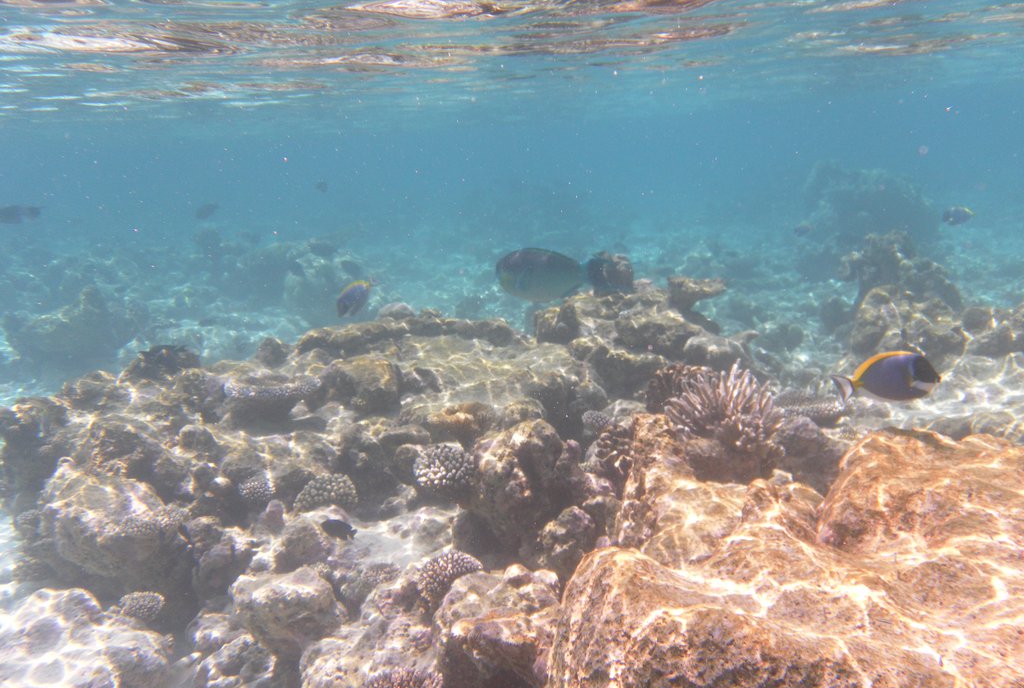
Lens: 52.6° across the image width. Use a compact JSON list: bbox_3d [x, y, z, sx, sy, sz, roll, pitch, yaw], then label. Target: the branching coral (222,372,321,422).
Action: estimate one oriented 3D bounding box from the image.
[{"bbox_3d":[-0.627,0.140,2.700,0.255,0.090,0.200,-1,9,0],"label":"branching coral"}]

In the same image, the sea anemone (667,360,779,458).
[{"bbox_3d":[0.351,0.111,1.720,0.190,0.140,0.170,-1,9,0],"label":"sea anemone"}]

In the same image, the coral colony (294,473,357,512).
[{"bbox_3d":[-0.367,0.292,2.050,0.125,0.075,0.110,-1,9,0],"label":"coral colony"}]

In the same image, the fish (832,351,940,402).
[{"bbox_3d":[0.651,0.057,1.800,0.187,0.090,0.045,0,9,-3],"label":"fish"}]

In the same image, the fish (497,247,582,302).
[{"bbox_3d":[0.116,-0.282,4.200,0.370,0.220,0.100,0,9,-3],"label":"fish"}]

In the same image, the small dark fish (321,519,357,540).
[{"bbox_3d":[-0.335,0.358,2.000,0.072,0.036,0.018,18,7,-6],"label":"small dark fish"}]

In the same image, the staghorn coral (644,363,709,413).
[{"bbox_3d":[0.352,0.095,2.200,0.150,0.105,0.130,0,8,0],"label":"staghorn coral"}]

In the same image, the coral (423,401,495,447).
[{"bbox_3d":[-0.144,0.217,2.850,0.200,0.098,0.170,0,9,0],"label":"coral"}]

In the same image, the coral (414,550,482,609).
[{"bbox_3d":[-0.104,0.388,1.700,0.112,0.080,0.100,0,8,0],"label":"coral"}]

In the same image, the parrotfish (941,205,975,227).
[{"bbox_3d":[2.156,-0.616,5.000,0.165,0.095,0.040,-6,10,-6],"label":"parrotfish"}]

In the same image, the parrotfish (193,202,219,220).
[{"bbox_3d":[-1.918,-0.832,6.500,0.155,0.085,0.050,-22,13,-12],"label":"parrotfish"}]

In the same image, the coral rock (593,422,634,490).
[{"bbox_3d":[0.177,0.198,1.820,0.080,0.115,0.090,0,10,0],"label":"coral rock"}]

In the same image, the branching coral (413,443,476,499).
[{"bbox_3d":[-0.134,0.252,2.050,0.125,0.100,0.120,-1,9,0],"label":"branching coral"}]

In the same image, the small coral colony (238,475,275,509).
[{"bbox_3d":[-0.592,0.342,2.400,0.083,0.065,0.078,0,8,0],"label":"small coral colony"}]

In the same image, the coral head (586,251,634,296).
[{"bbox_3d":[0.397,-0.288,4.200,0.190,0.184,0.180,0,9,0],"label":"coral head"}]

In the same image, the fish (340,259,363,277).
[{"bbox_3d":[-0.847,-0.406,5.500,0.135,0.090,0.050,19,3,-15],"label":"fish"}]

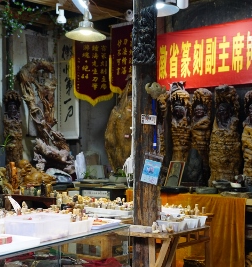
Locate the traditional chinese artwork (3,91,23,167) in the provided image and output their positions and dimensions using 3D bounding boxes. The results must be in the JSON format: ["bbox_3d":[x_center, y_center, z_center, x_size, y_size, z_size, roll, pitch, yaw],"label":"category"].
[{"bbox_3d":[-1.247,-0.038,6.350,0.210,0.870,0.210,0,1,-23],"label":"traditional chinese artwork"}]

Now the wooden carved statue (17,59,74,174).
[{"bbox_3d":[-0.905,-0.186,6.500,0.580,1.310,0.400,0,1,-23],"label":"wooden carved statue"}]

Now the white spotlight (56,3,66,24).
[{"bbox_3d":[-0.558,-1.038,5.000,0.085,0.190,0.100,-1,2,-30],"label":"white spotlight"}]

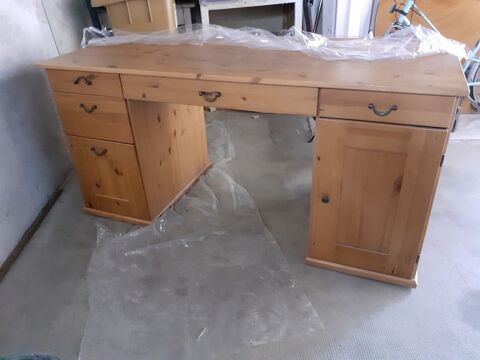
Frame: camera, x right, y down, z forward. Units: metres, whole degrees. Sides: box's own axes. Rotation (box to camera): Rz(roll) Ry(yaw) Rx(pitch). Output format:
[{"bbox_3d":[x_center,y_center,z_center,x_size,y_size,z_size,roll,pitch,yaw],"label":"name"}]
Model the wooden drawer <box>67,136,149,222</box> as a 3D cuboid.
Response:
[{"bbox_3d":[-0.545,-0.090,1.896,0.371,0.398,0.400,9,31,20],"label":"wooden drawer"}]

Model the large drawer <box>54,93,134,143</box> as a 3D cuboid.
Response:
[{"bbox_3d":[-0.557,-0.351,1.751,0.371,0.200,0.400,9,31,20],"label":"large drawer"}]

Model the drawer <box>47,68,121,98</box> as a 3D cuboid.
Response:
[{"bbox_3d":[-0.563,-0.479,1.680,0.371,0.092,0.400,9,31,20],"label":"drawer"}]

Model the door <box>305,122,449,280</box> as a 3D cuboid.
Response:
[{"bbox_3d":[0.445,0.083,1.308,0.387,0.589,0.040,9,31,20],"label":"door"}]

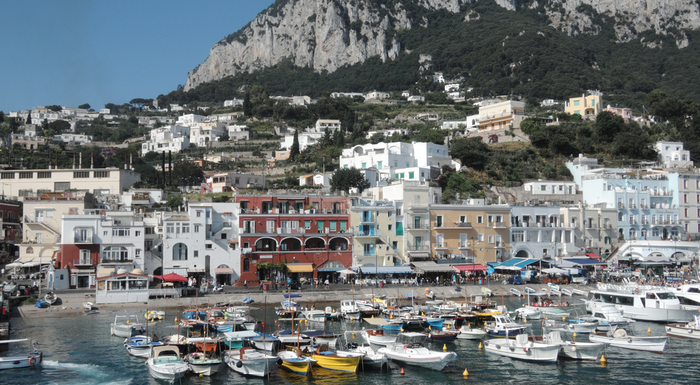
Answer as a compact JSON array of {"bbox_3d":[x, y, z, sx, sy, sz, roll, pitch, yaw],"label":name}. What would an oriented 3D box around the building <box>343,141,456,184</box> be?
[{"bbox_3d":[13.635,-8.518,206.385,22.000,11.819,24.000,-3,-5,40],"label":"building"}]

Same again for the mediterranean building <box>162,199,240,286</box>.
[{"bbox_3d":[-30.839,10.854,147.535,15.700,16.617,10.500,0,-4,-7],"label":"mediterranean building"}]

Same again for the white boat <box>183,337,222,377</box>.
[{"bbox_3d":[-12.380,13.909,60.983,2.400,2.600,6.300,1,-4,-17],"label":"white boat"}]

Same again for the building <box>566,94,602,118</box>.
[{"bbox_3d":[84.889,-31.367,256.191,11.300,8.400,8.000,-2,-4,27],"label":"building"}]

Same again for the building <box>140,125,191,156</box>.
[{"bbox_3d":[-75.381,-21.168,289.700,19.500,11.000,9.500,-3,-4,38],"label":"building"}]

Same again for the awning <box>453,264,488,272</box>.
[{"bbox_3d":[24.953,15.639,146.640,6.600,1.200,3.200,1,-3,-16],"label":"awning"}]

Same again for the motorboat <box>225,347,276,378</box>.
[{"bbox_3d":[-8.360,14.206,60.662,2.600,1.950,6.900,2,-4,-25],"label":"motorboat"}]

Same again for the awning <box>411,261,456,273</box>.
[{"bbox_3d":[17.041,15.119,144.869,8.200,1.900,5.000,1,-3,-16],"label":"awning"}]

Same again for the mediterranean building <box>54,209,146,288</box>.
[{"bbox_3d":[-48.726,10.960,139.112,16.000,14.800,10.000,1,-3,-18],"label":"mediterranean building"}]

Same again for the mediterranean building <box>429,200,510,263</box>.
[{"bbox_3d":[24.558,10.929,155.062,18.500,17.235,11.000,1,-4,-16],"label":"mediterranean building"}]

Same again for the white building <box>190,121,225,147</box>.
[{"bbox_3d":[-57.858,-23.872,287.847,10.000,9.300,10.000,-1,-3,19],"label":"white building"}]

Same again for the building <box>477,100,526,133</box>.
[{"bbox_3d":[55.103,-27.446,257.324,8.000,9.770,16.500,2,-4,-33],"label":"building"}]

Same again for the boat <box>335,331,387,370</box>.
[{"bbox_3d":[1.137,14.815,65.561,2.200,2.600,5.800,3,-4,-40],"label":"boat"}]

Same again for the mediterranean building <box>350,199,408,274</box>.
[{"bbox_3d":[5.282,10.507,150.059,11.300,17.215,10.500,1,-4,-11],"label":"mediterranean building"}]

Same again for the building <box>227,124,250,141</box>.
[{"bbox_3d":[-47.827,-25.708,303.976,8.800,6.100,6.500,-1,-3,10],"label":"building"}]

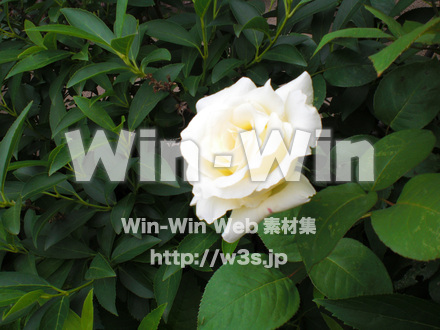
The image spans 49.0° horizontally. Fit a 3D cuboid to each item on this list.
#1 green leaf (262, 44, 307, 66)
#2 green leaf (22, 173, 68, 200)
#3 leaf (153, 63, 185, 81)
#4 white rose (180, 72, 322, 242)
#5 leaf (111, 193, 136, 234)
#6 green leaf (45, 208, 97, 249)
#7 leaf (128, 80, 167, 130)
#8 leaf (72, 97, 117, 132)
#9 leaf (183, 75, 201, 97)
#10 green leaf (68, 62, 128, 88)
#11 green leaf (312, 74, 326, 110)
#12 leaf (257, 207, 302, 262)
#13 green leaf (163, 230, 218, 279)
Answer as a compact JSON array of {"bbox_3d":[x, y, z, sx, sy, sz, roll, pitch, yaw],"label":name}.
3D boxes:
[{"bbox_3d":[0.070,-0.116,0.522,0.051,0.010,0.025,14,48,17],"label":"green leaf"},{"bbox_3d":[-0.177,0.021,0.485,0.047,0.009,0.022,-24,40,-25],"label":"green leaf"},{"bbox_3d":[-0.054,-0.097,0.497,0.039,0.008,0.021,-17,57,-7],"label":"leaf"},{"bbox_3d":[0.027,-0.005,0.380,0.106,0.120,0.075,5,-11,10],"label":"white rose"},{"bbox_3d":[-0.092,0.048,0.480,0.022,0.010,0.045,19,77,5],"label":"leaf"},{"bbox_3d":[-0.156,0.067,0.505,0.063,0.010,0.025,-36,55,-19],"label":"green leaf"},{"bbox_3d":[-0.073,-0.061,0.487,0.037,0.010,0.068,21,67,18],"label":"leaf"},{"bbox_3d":[-0.120,-0.049,0.470,0.053,0.010,0.017,39,57,-11],"label":"leaf"},{"bbox_3d":[-0.032,-0.093,0.562,0.021,0.010,0.034,-5,64,-2],"label":"leaf"},{"bbox_3d":[-0.133,-0.098,0.527,0.073,0.012,0.027,-22,50,-20],"label":"green leaf"},{"bbox_3d":[0.105,-0.079,0.527,0.026,0.010,0.046,5,71,-4],"label":"green leaf"},{"bbox_3d":[0.054,0.058,0.410,0.054,0.012,0.056,-8,60,-11],"label":"leaf"},{"bbox_3d":[-0.026,0.084,0.443,0.068,0.010,0.025,-38,61,-13],"label":"green leaf"}]

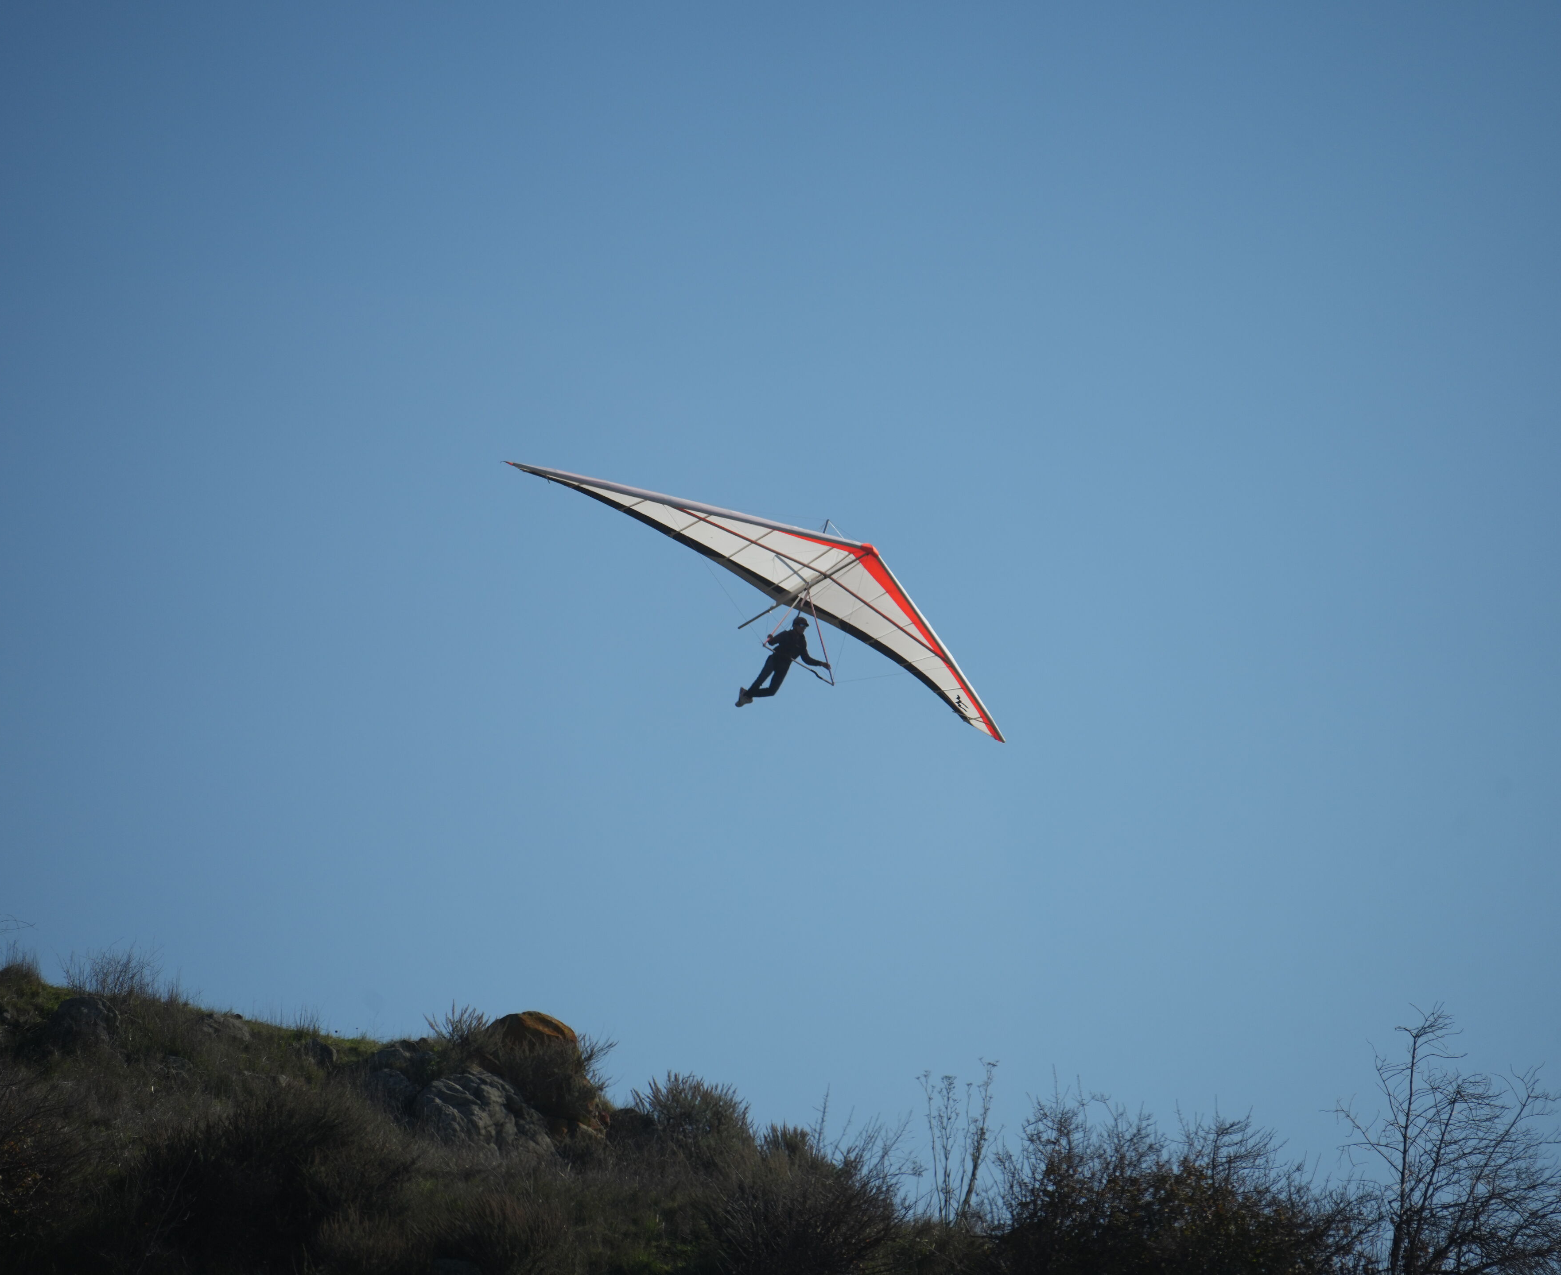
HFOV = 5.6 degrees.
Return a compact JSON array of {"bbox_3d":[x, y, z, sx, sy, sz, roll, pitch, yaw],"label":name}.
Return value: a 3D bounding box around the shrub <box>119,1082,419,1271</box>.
[{"bbox_3d":[-4.651,4.909,145.000,2.733,1.713,2.200,0,-12,0],"label":"shrub"}]

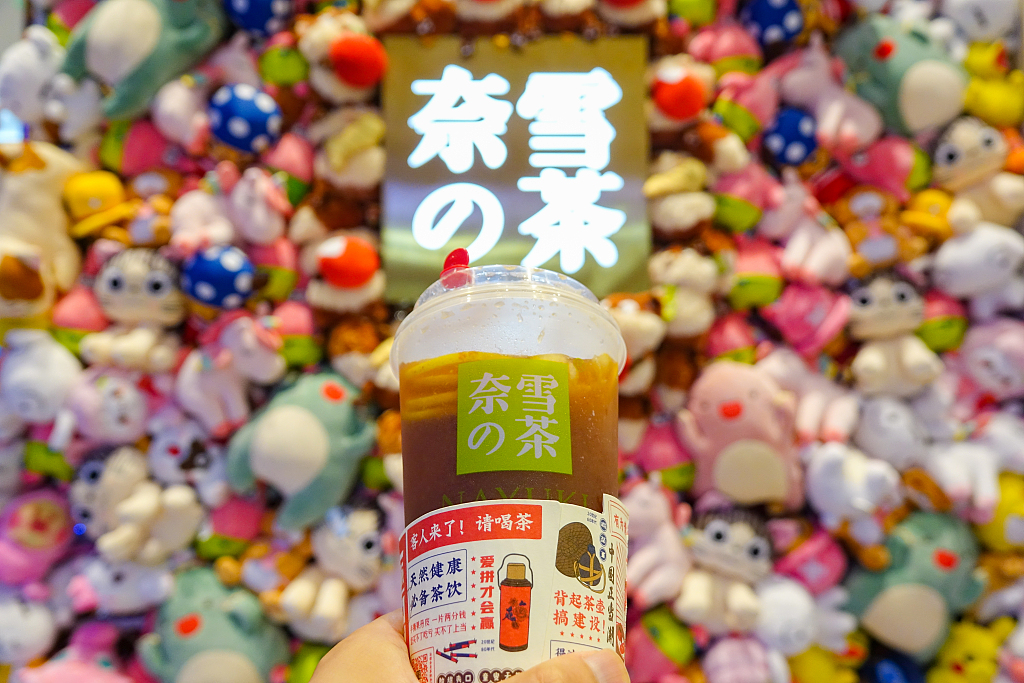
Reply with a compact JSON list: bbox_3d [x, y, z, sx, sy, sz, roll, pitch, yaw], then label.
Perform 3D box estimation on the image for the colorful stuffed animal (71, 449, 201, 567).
[{"bbox_3d":[-0.610,0.263,1.346,0.192,0.155,0.125,14,4,15],"label":"colorful stuffed animal"}]

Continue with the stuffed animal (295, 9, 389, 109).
[{"bbox_3d":[-0.297,-0.492,1.430,0.155,0.165,0.150,-9,0,-20],"label":"stuffed animal"}]

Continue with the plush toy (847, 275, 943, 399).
[{"bbox_3d":[0.626,-0.004,1.360,0.142,0.197,0.118,-2,-5,2],"label":"plush toy"}]

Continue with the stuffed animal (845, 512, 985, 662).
[{"bbox_3d":[0.649,0.394,1.339,0.185,0.220,0.130,13,-5,-11],"label":"stuffed animal"}]

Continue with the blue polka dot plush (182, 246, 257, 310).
[{"bbox_3d":[-0.496,-0.107,1.400,0.125,0.112,0.120,0,0,0],"label":"blue polka dot plush"}]

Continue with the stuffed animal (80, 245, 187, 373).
[{"bbox_3d":[-0.641,-0.058,1.400,0.175,0.215,0.170,3,0,-3],"label":"stuffed animal"}]

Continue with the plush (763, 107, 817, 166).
[{"bbox_3d":[0.486,-0.358,1.440,0.112,0.108,0.110,0,0,0],"label":"plush"}]

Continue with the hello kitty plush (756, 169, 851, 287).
[{"bbox_3d":[0.486,-0.184,1.370,0.090,0.175,0.150,4,-8,41],"label":"hello kitty plush"}]

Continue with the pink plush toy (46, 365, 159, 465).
[{"bbox_3d":[-0.675,0.117,1.364,0.155,0.140,0.130,-10,2,6],"label":"pink plush toy"}]

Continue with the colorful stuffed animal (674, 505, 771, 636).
[{"bbox_3d":[0.362,0.394,1.420,0.160,0.215,0.160,12,0,-7],"label":"colorful stuffed animal"}]

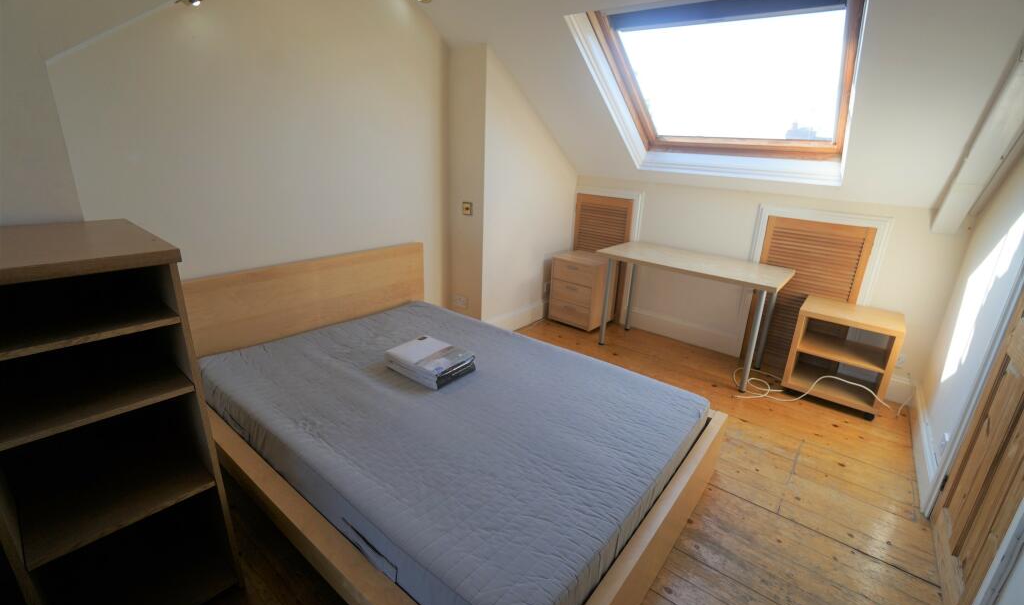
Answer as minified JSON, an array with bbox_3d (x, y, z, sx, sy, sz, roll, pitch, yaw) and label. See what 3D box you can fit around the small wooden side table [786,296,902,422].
[{"bbox_3d":[2.063,0.335,2.691,0.485,0.595,0.383,17,24,37],"label":"small wooden side table"}]

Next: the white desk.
[{"bbox_3d":[1.280,0.060,3.182,1.198,0.749,0.588,17,24,38],"label":"white desk"}]

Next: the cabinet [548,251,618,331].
[{"bbox_3d":[0.649,-0.108,3.865,0.454,0.589,0.385,19,25,41],"label":"cabinet"}]

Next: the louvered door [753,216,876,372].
[{"bbox_3d":[1.998,-0.021,2.963,0.588,1.068,0.035,17,24,38],"label":"louvered door"}]

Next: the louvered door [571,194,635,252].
[{"bbox_3d":[0.801,-0.411,3.948,0.561,1.098,0.035,17,24,38],"label":"louvered door"}]

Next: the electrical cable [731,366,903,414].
[{"bbox_3d":[1.870,0.552,2.693,0.874,0.171,0.513,17,24,38],"label":"electrical cable"}]

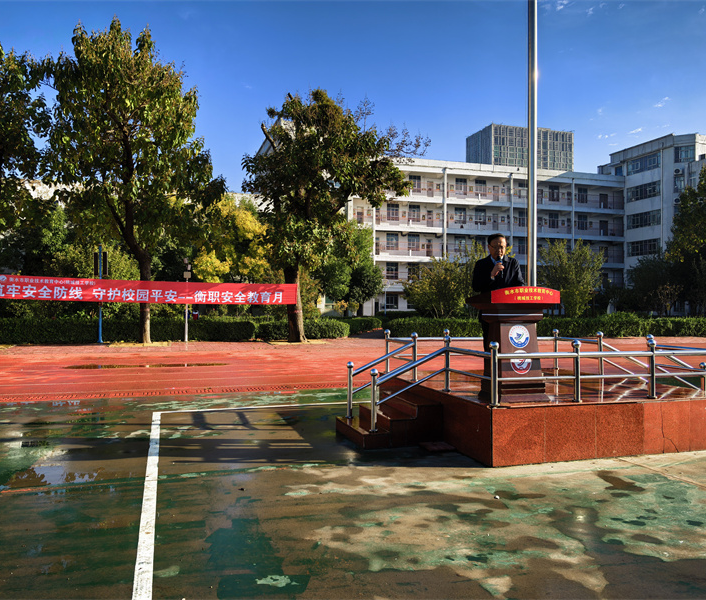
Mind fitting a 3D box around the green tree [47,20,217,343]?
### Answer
[{"bbox_3d":[-9.024,-4.880,22.700,7.139,13.280,6.782,1,-1,-15],"label":"green tree"}]

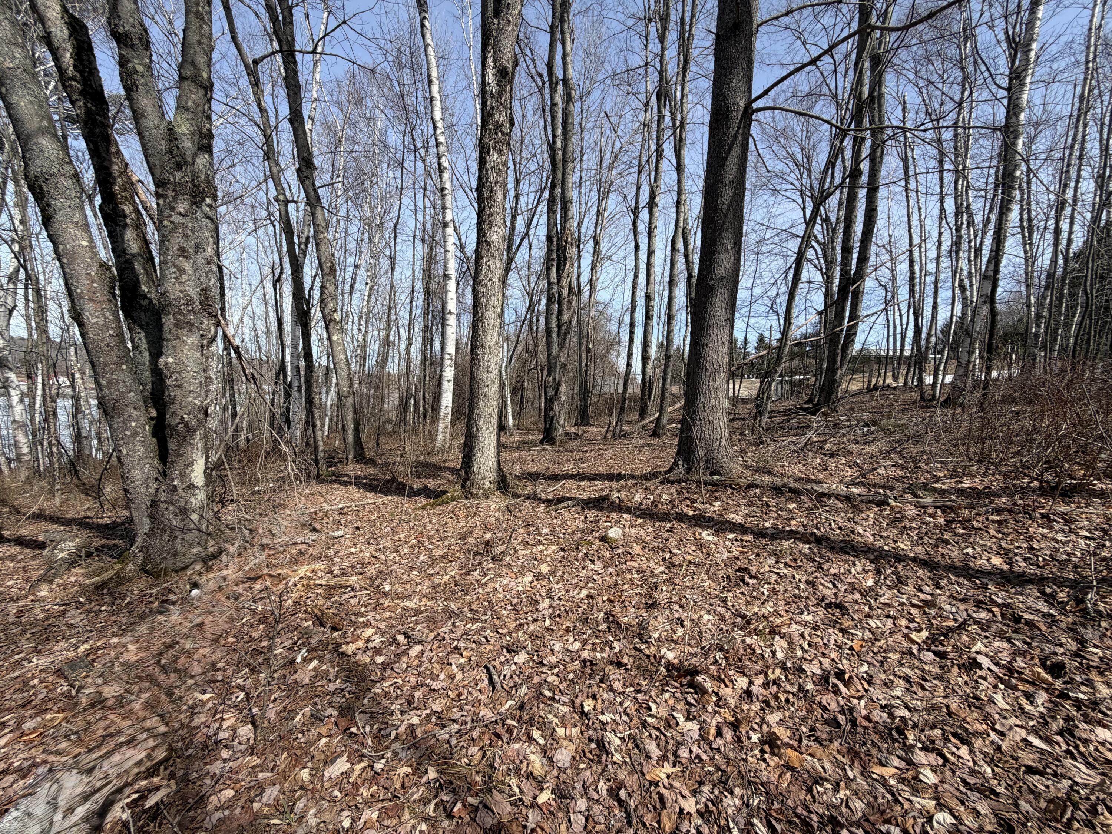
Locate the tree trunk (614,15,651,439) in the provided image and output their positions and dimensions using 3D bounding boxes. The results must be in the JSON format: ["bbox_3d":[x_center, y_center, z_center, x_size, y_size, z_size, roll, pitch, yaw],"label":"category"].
[{"bbox_3d":[2.039,-4.884,11.929,0.400,10.930,0.340,3,4,0],"label":"tree trunk"}]

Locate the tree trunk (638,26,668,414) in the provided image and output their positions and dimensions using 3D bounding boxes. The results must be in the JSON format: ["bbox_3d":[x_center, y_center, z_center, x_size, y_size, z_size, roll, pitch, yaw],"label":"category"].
[{"bbox_3d":[3.447,-6.676,15.835,0.440,13.680,0.420,2,4,0],"label":"tree trunk"}]

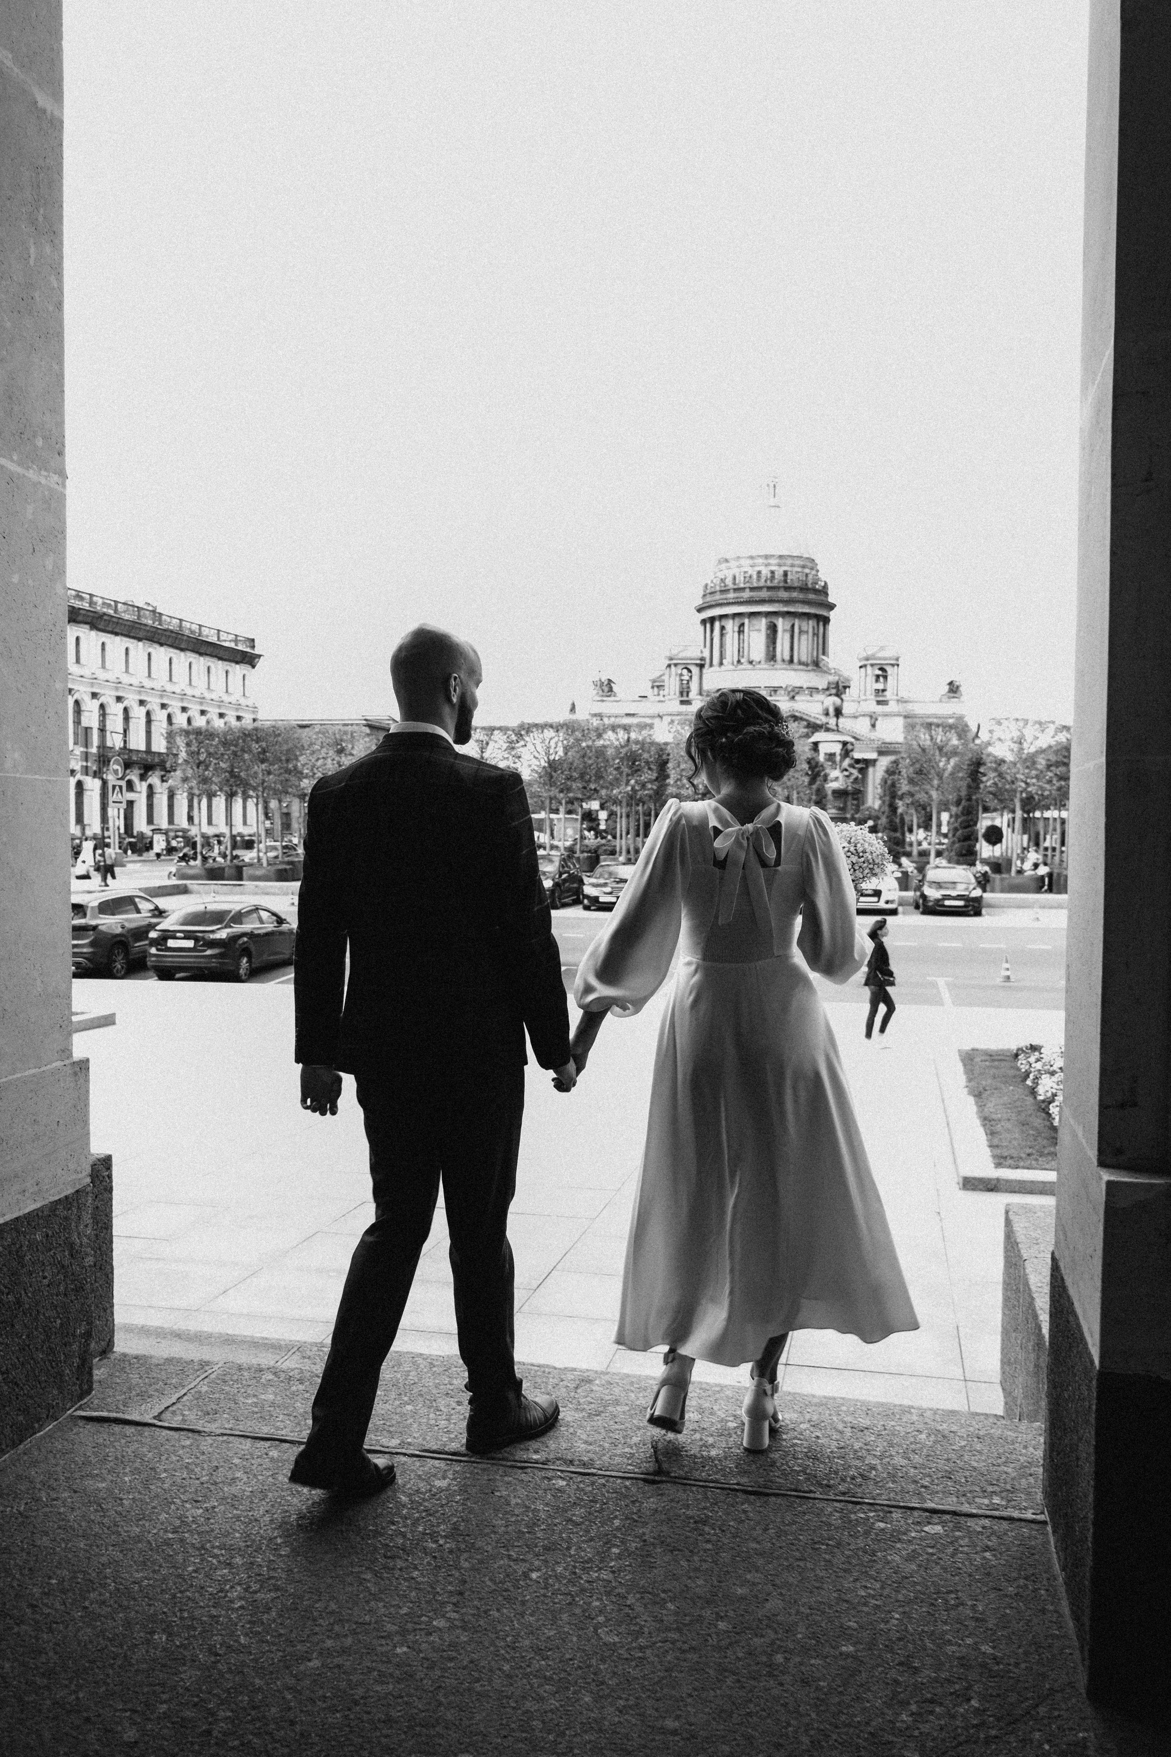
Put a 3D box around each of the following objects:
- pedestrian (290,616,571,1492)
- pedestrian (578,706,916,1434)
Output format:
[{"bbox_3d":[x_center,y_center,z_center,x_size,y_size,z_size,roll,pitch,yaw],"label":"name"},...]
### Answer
[{"bbox_3d":[-0.334,0.359,2.885,0.610,1.810,0.480,1,2,6],"label":"pedestrian"},{"bbox_3d":[0.351,0.426,2.925,0.760,1.680,0.550,1,2,9],"label":"pedestrian"}]

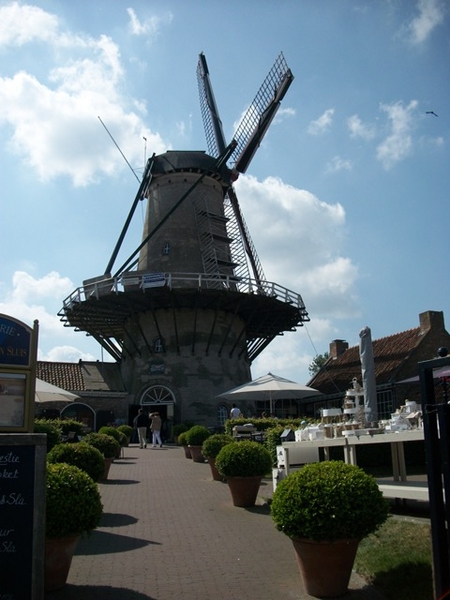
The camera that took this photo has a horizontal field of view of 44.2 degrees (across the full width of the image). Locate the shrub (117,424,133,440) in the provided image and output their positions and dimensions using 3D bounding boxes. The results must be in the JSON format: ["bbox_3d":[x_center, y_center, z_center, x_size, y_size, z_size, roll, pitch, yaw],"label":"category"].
[{"bbox_3d":[-4.723,6.251,26.279,0.750,0.660,0.750,0,-12,0],"label":"shrub"}]

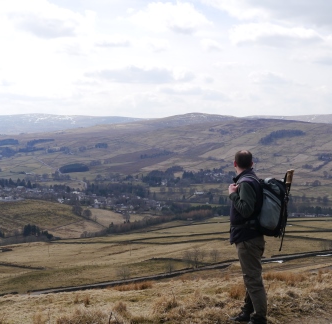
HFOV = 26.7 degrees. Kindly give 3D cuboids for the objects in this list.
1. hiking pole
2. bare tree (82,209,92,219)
[{"bbox_3d":[1.244,0.500,7.200,0.080,0.850,0.070,10,3,24],"label":"hiking pole"},{"bbox_3d":[-95.471,62.634,850.000,12.000,12.000,11.500,0,3,0],"label":"bare tree"}]

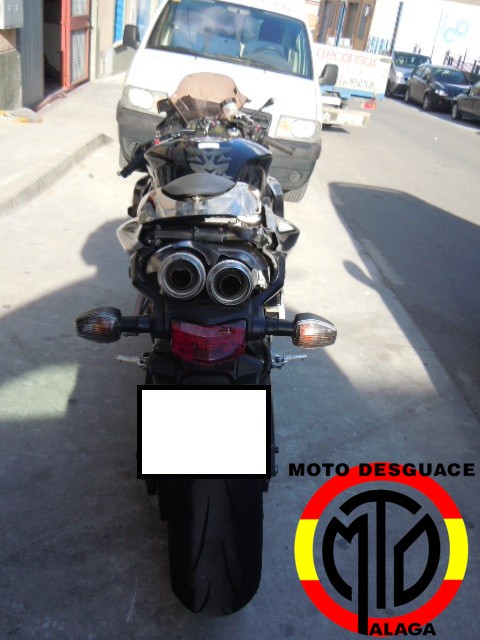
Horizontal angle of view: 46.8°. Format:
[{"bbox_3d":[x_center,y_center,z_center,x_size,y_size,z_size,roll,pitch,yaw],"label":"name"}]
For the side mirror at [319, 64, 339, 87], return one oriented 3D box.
[{"bbox_3d":[0.783,-2.153,4.880,0.160,0.185,0.115,7,26,-2],"label":"side mirror"}]

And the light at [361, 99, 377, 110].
[{"bbox_3d":[2.247,-3.765,9.700,0.250,0.170,0.100,5,26,-7],"label":"light"}]

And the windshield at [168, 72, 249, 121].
[{"bbox_3d":[-0.125,-0.863,2.160,0.305,0.210,0.330,-1,26,-3],"label":"windshield"}]

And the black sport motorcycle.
[{"bbox_3d":[-0.085,-0.194,1.847,0.660,1.120,2.040,-1,25,-3],"label":"black sport motorcycle"}]

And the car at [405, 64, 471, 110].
[{"bbox_3d":[7.554,-8.622,20.678,1.760,1.450,4.200,6,26,-4],"label":"car"}]

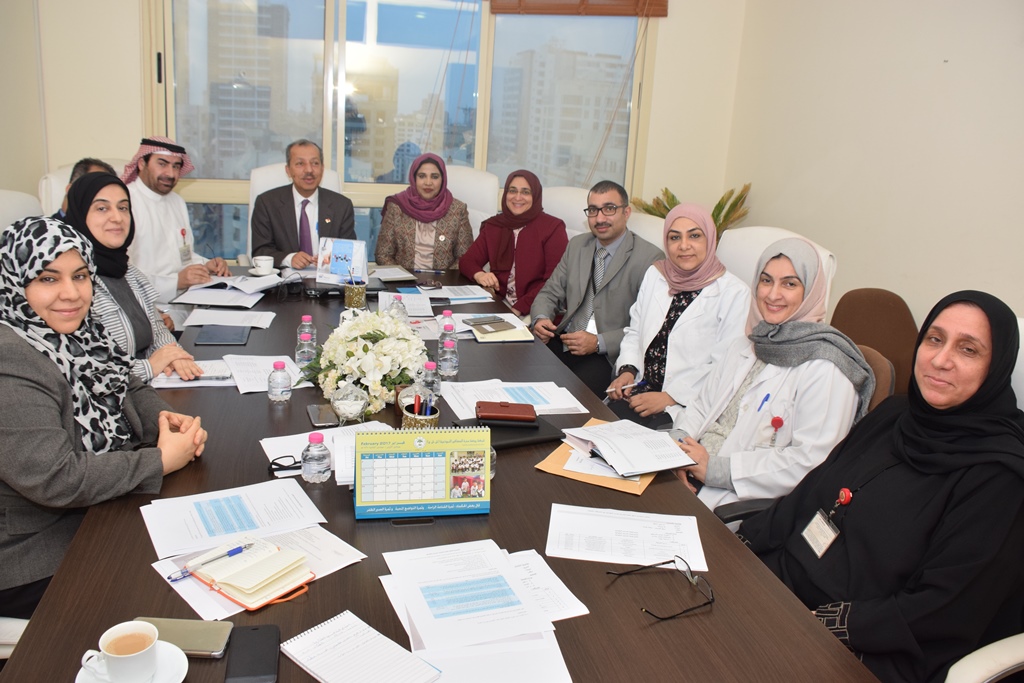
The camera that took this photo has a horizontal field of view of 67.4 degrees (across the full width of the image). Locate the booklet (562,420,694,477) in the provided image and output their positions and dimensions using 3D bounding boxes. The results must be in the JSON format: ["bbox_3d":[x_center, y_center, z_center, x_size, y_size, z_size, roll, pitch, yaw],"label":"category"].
[{"bbox_3d":[0.274,0.258,1.851,0.210,0.048,0.280,-5,18,-28],"label":"booklet"}]

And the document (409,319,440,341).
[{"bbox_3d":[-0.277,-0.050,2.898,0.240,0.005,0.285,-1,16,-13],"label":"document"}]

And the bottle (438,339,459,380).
[{"bbox_3d":[-0.200,0.049,2.419,0.064,0.105,0.064,3,15,-1],"label":"bottle"}]

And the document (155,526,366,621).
[{"bbox_3d":[-0.439,0.385,1.353,0.299,0.005,0.212,-13,22,-43],"label":"document"}]

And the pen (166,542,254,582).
[{"bbox_3d":[-0.515,0.378,1.322,0.013,0.014,0.147,18,24,42],"label":"pen"}]

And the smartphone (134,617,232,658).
[{"bbox_3d":[-0.487,0.429,1.110,0.152,0.010,0.074,3,15,0],"label":"smartphone"}]

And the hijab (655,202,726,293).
[{"bbox_3d":[0.601,-0.308,2.600,0.240,0.300,0.250,9,17,18],"label":"hijab"}]

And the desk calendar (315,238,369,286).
[{"bbox_3d":[-0.759,-0.361,3.436,0.212,0.194,0.100,5,16,5],"label":"desk calendar"}]

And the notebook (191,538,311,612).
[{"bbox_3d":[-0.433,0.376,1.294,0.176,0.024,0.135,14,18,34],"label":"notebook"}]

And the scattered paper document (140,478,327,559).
[{"bbox_3d":[-0.541,0.337,1.499,0.299,0.005,0.212,-7,19,-31],"label":"scattered paper document"}]

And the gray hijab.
[{"bbox_3d":[0.850,-0.037,2.180,0.310,0.470,0.280,13,18,32],"label":"gray hijab"}]

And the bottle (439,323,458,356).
[{"bbox_3d":[-0.206,0.002,2.499,0.063,0.118,0.063,-1,17,-14],"label":"bottle"}]

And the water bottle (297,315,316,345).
[{"bbox_3d":[-0.692,-0.039,2.587,0.064,0.110,0.064,3,16,0],"label":"water bottle"}]

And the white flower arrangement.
[{"bbox_3d":[-0.395,0.034,2.159,0.320,0.240,0.310,3,16,0],"label":"white flower arrangement"}]

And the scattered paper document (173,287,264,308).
[{"bbox_3d":[-1.154,-0.172,3.033,0.300,0.025,0.240,-5,19,-28],"label":"scattered paper document"}]

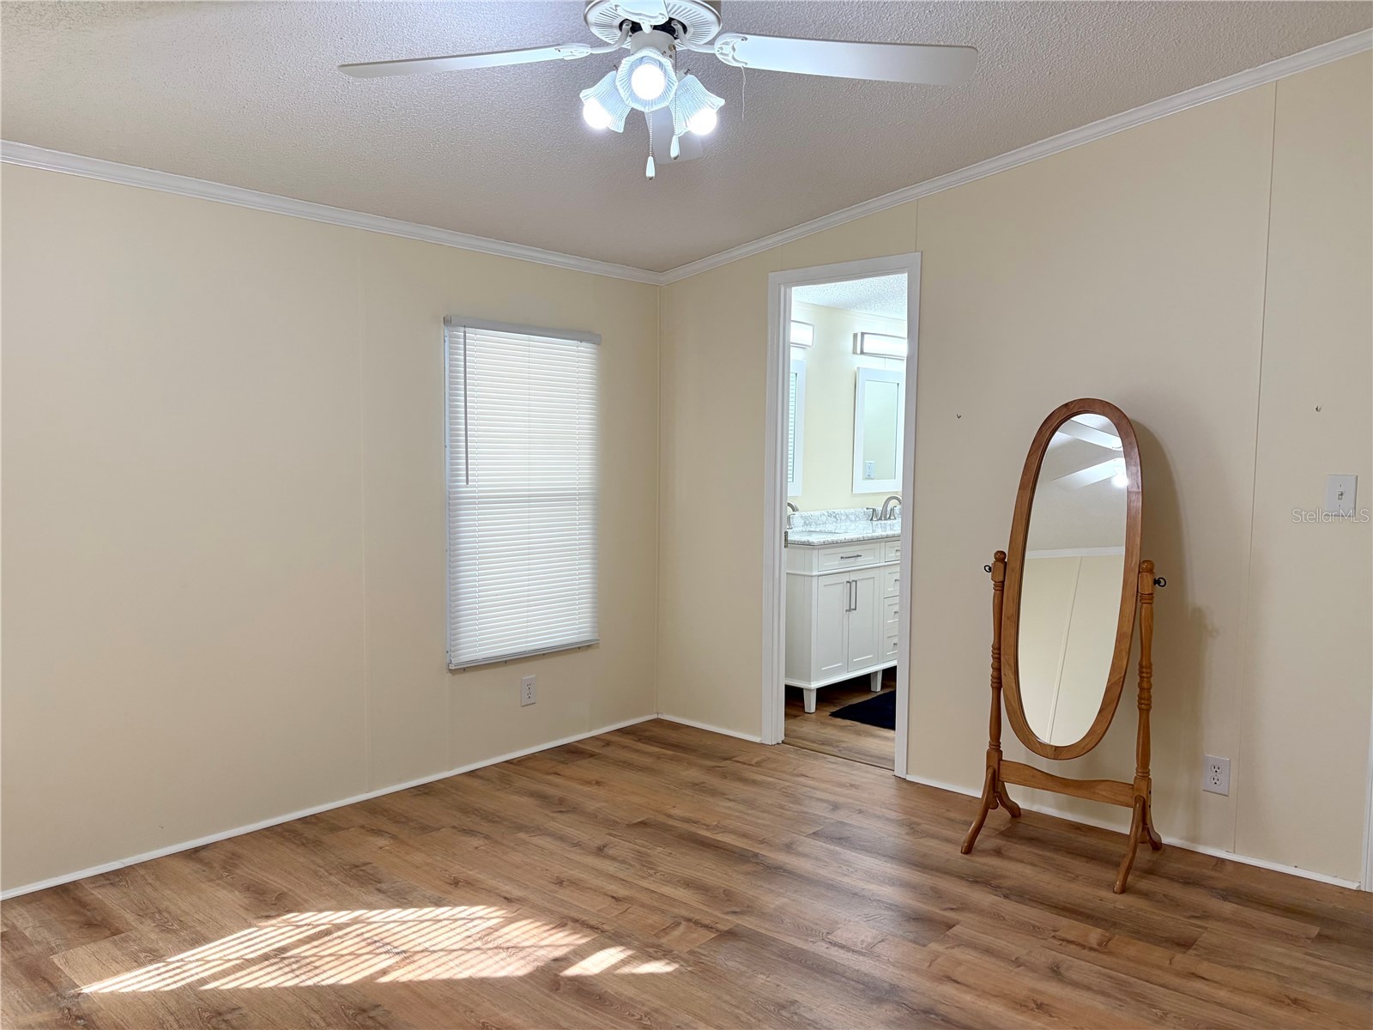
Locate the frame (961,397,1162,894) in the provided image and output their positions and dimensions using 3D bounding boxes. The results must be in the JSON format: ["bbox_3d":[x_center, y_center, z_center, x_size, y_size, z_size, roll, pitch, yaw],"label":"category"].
[{"bbox_3d":[1.261,0.369,3.393,0.599,1.507,0.499,4,5,38],"label":"frame"}]

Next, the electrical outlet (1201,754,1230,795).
[{"bbox_3d":[1.753,0.858,3.405,0.079,0.121,0.010,4,5,41],"label":"electrical outlet"}]

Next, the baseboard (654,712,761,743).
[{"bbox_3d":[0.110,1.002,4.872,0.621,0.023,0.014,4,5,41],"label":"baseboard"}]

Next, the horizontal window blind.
[{"bbox_3d":[-0.672,-0.093,4.339,0.050,1.383,0.828,4,5,41],"label":"horizontal window blind"}]

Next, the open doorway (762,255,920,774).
[{"bbox_3d":[0.664,0.000,4.387,0.742,2.099,0.125,4,5,41],"label":"open doorway"}]

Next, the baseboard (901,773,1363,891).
[{"bbox_3d":[1.476,1.098,3.662,1.547,0.023,0.014,4,5,41],"label":"baseboard"}]

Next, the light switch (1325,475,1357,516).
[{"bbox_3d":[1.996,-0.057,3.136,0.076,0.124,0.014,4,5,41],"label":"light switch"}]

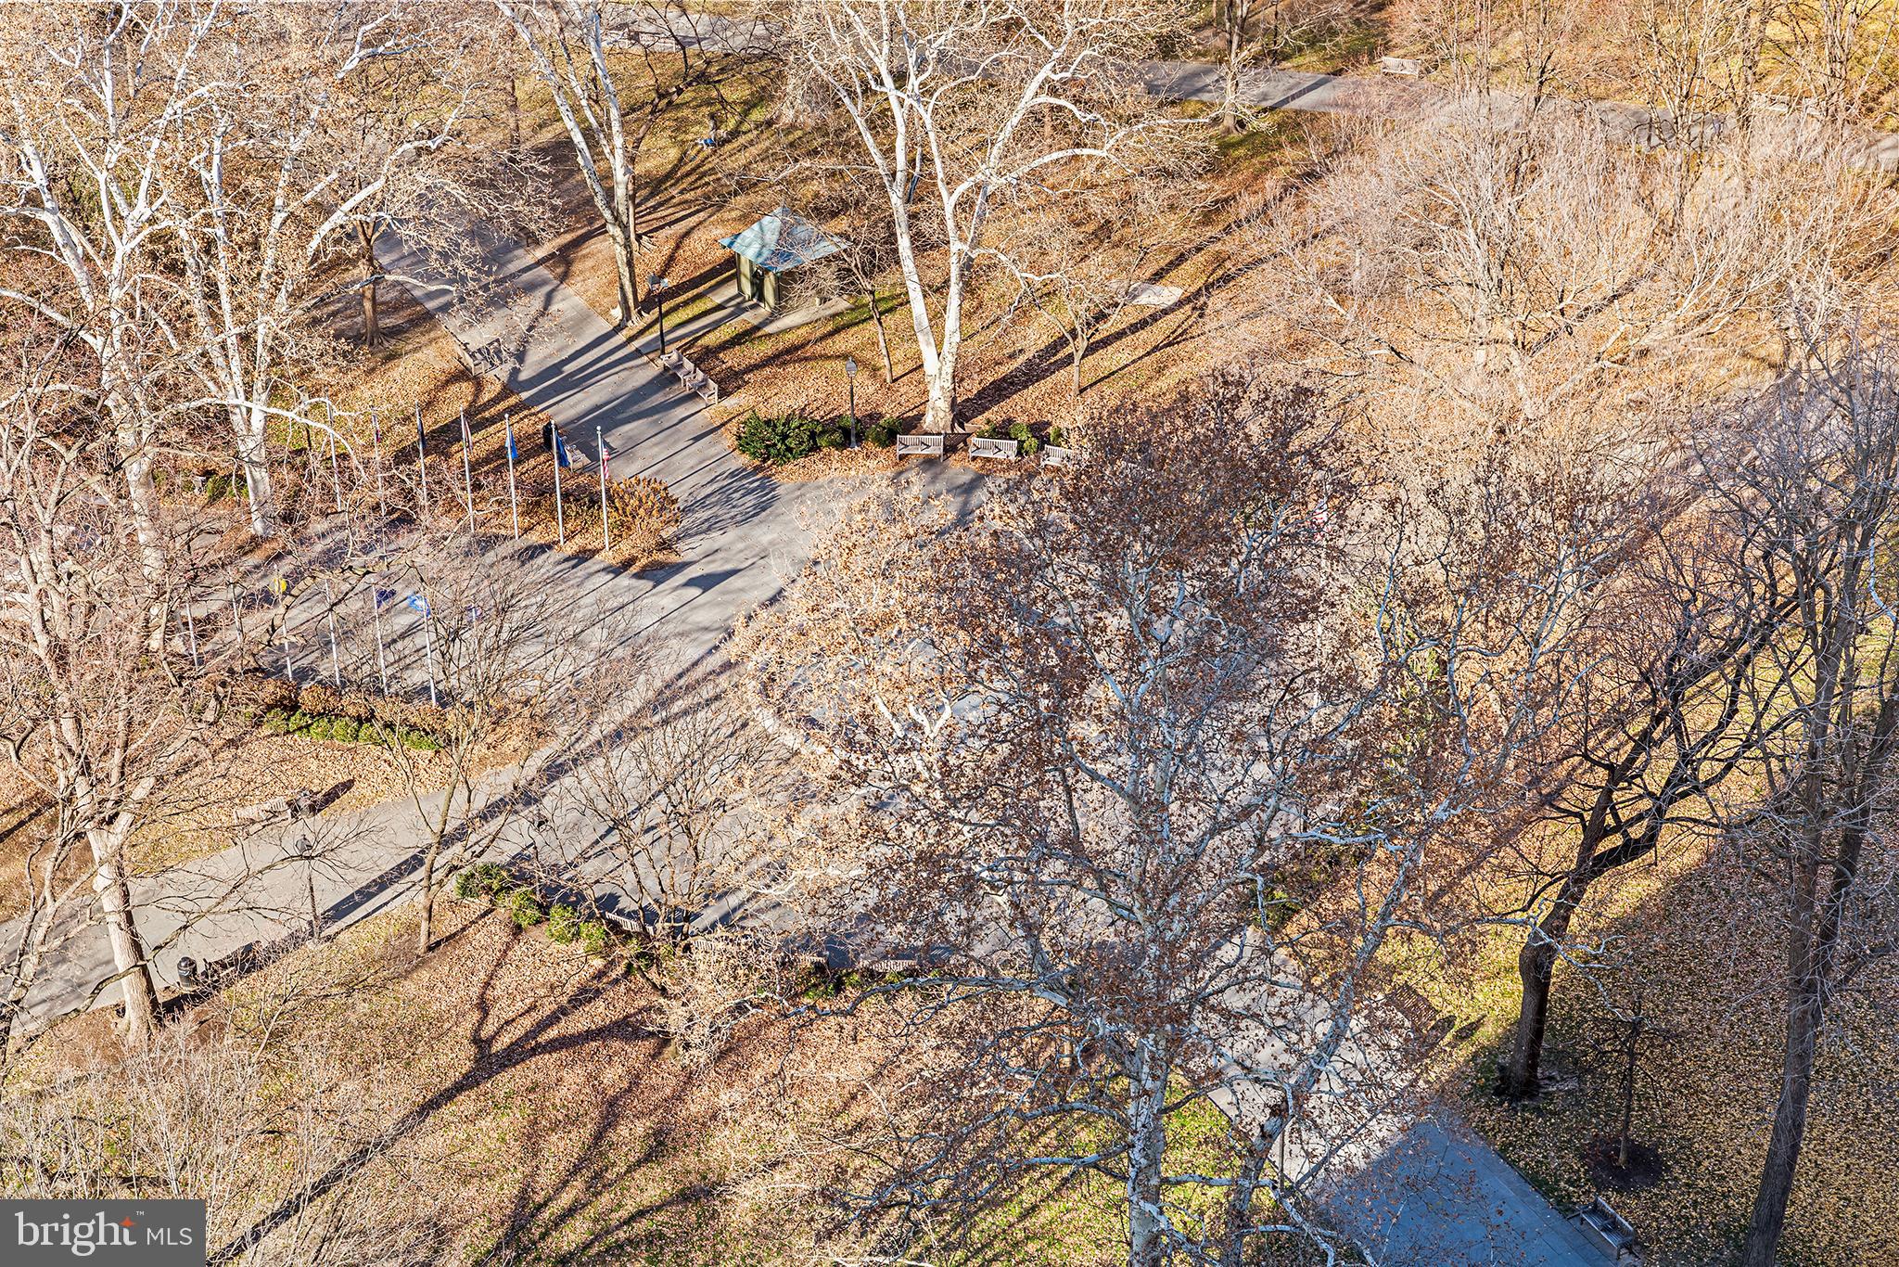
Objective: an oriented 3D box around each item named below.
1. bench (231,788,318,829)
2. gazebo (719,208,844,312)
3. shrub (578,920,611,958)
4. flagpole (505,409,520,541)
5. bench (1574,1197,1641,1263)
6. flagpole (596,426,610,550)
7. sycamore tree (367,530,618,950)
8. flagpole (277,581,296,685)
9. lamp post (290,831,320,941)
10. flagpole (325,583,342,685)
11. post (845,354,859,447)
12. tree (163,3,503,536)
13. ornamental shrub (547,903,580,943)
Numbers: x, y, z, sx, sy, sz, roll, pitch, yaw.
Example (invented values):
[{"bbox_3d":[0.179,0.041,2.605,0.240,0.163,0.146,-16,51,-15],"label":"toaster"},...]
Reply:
[{"bbox_3d":[-23.826,6.251,128.473,1.900,0.880,0.680,-19,38,-25],"label":"bench"},{"bbox_3d":[-7.390,-16.414,159.127,3.650,4.300,3.650,-27,42,-34],"label":"gazebo"},{"bbox_3d":[-11.783,10.152,122.444,1.100,1.050,1.100,0,34,0],"label":"shrub"},{"bbox_3d":[-16.852,-5.970,142.468,0.160,5.550,0.160,0,34,0],"label":"flagpole"},{"bbox_3d":[19.757,17.824,110.845,0.680,0.880,1.750,-19,38,-25],"label":"bench"},{"bbox_3d":[-13.269,-5.521,141.769,0.160,5.550,0.160,0,34,0],"label":"flagpole"},{"bbox_3d":[-14.601,4.861,120.763,7.800,13.400,7.400,-1,32,0],"label":"sycamore tree"},{"bbox_3d":[-24.511,-0.125,136.063,0.120,5.619,0.120,8,34,14],"label":"flagpole"},{"bbox_3d":[-21.372,8.525,123.622,0.460,4.319,0.460,-1,32,0],"label":"lamp post"},{"bbox_3d":[-22.670,0.144,135.596,0.120,5.619,0.120,8,34,14],"label":"flagpole"},{"bbox_3d":[-3.965,-9.495,151.494,0.460,4.319,0.460,-1,32,0],"label":"post"},{"bbox_3d":[-23.729,-14.258,137.430,13.000,25.000,13.000,0,34,0],"label":"tree"},{"bbox_3d":[-13.072,9.629,124.652,1.100,1.150,1.100,-1,32,0],"label":"ornamental shrub"}]

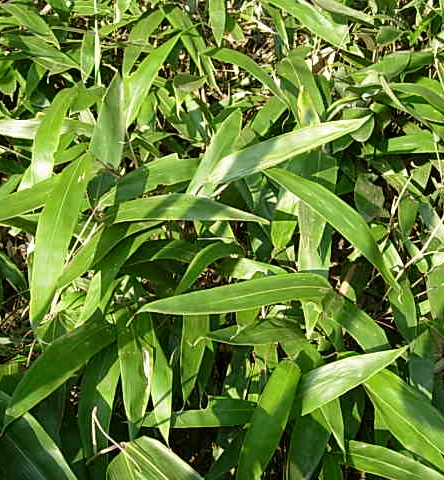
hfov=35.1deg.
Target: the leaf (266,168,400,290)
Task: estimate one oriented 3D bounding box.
[{"bbox_3d":[0.174,-0.025,1.068,0.269,0.040,0.043,43,55,9],"label":"leaf"}]

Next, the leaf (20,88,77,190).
[{"bbox_3d":[-0.291,-0.174,1.181,0.038,0.036,0.186,19,77,19],"label":"leaf"}]

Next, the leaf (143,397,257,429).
[{"bbox_3d":[-0.011,0.244,0.988,0.190,0.025,0.040,-2,43,-6],"label":"leaf"}]

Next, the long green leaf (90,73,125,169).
[{"bbox_3d":[-0.186,-0.210,1.202,0.052,0.025,0.214,-2,53,-3],"label":"long green leaf"}]

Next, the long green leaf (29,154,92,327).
[{"bbox_3d":[-0.239,-0.004,1.044,0.052,0.038,0.256,12,78,12],"label":"long green leaf"}]

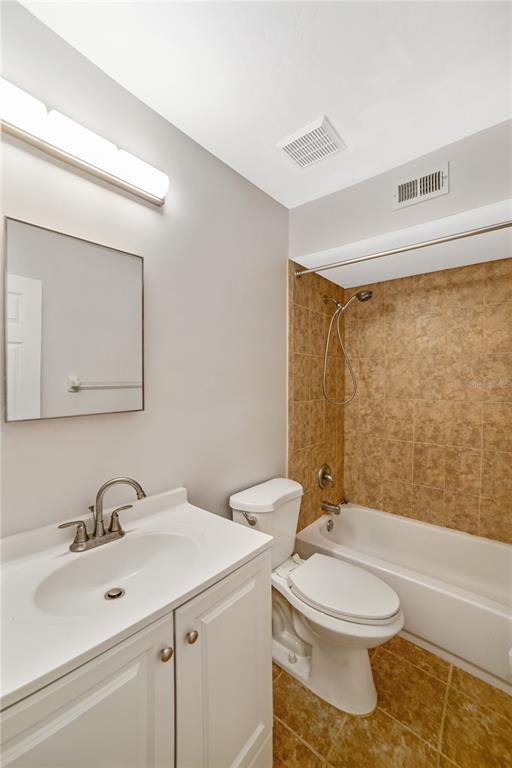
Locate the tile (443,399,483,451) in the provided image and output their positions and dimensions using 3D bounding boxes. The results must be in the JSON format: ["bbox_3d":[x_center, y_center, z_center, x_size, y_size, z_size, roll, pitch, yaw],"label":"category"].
[{"bbox_3d":[1.392,0.270,1.997,0.200,0.306,0.010,0,0,37],"label":"tile"}]

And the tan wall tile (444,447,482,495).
[{"bbox_3d":[1.389,0.579,2.001,0.200,0.306,0.010,0,0,37],"label":"tan wall tile"}]

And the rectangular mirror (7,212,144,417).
[{"bbox_3d":[-0.570,-0.187,0.995,0.022,0.586,0.413,1,1,41],"label":"rectangular mirror"}]

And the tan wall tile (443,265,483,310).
[{"bbox_3d":[1.406,-0.652,2.004,0.199,0.300,0.010,1,1,41],"label":"tan wall tile"}]

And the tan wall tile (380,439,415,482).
[{"bbox_3d":[1.099,0.587,2.288,0.201,0.317,0.010,1,1,41],"label":"tan wall tile"}]

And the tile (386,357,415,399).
[{"bbox_3d":[1.071,-0.042,2.236,0.200,0.306,0.010,0,0,37],"label":"tile"}]

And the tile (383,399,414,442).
[{"bbox_3d":[1.069,0.268,2.240,0.200,0.306,0.010,0,0,37],"label":"tile"}]

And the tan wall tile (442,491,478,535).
[{"bbox_3d":[1.387,0.859,2.004,0.200,0.250,0.010,0,0,37],"label":"tan wall tile"}]

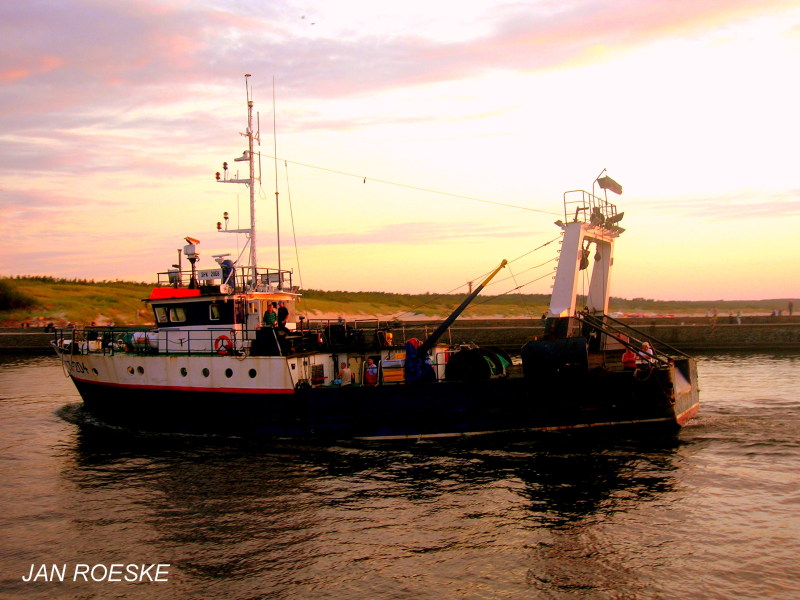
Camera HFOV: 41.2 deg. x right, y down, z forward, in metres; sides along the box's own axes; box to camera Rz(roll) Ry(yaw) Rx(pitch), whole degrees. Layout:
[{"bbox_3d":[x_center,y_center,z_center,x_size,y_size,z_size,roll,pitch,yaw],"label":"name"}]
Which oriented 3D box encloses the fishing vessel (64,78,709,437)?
[{"bbox_3d":[-2.681,-2.176,41.455,26.770,13.820,7.100,-2,-1,21],"label":"fishing vessel"}]

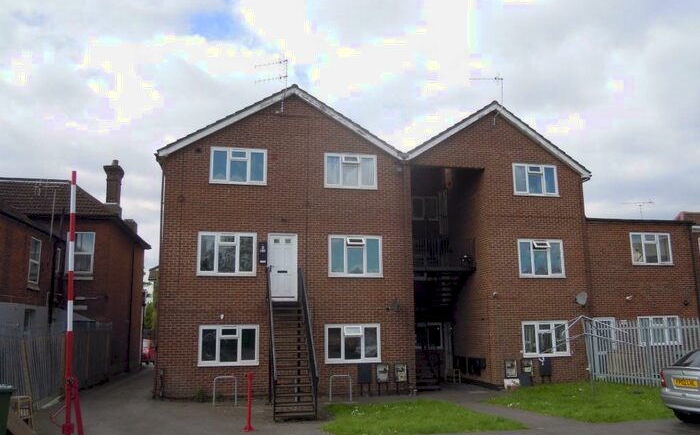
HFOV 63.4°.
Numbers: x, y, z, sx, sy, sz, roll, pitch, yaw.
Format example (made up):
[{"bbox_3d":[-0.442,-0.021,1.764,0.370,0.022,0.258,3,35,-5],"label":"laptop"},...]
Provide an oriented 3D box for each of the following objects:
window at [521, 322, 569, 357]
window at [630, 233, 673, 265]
[{"bbox_3d":[6.570,4.063,18.953,1.730,1.162,0.100,2,-10,-12],"label":"window"},{"bbox_3d":[10.890,1.161,20.442,1.717,1.147,0.100,2,-10,-12],"label":"window"}]

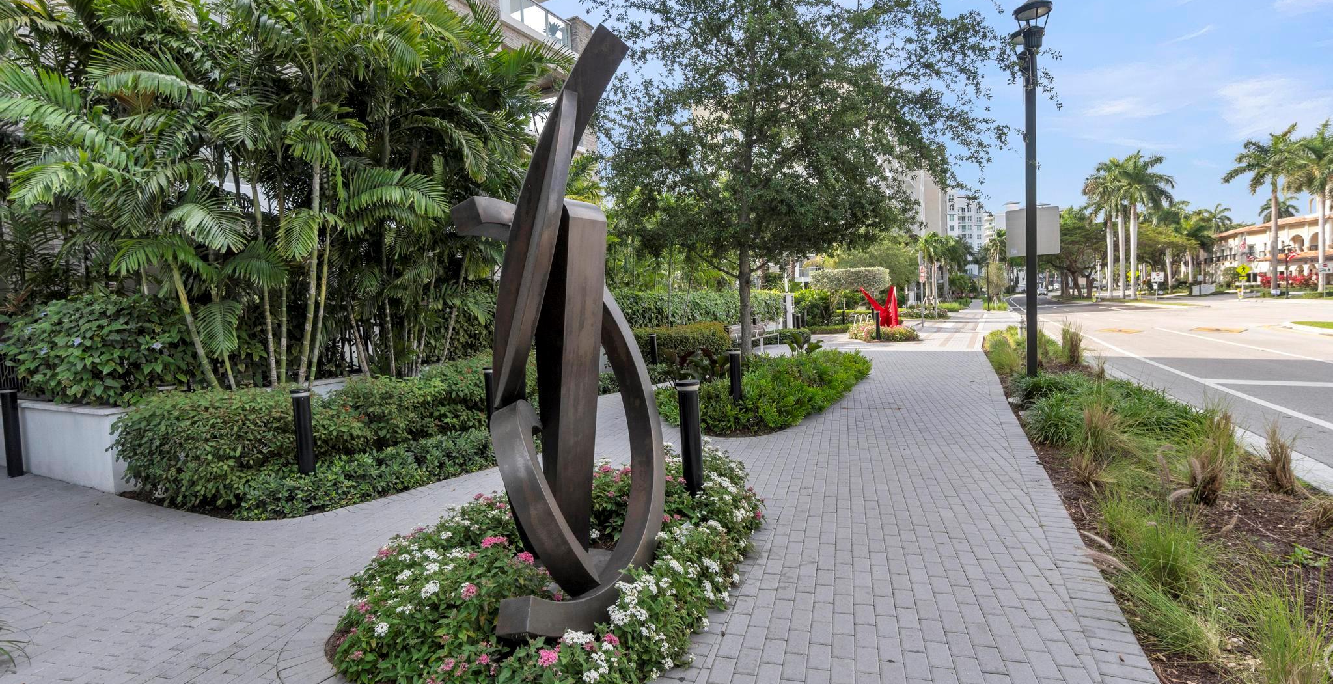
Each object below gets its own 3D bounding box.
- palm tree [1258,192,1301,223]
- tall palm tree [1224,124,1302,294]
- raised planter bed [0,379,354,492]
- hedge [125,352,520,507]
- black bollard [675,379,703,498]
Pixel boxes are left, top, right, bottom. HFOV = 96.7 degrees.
[{"bbox_3d":[90.817,-14.937,87.622,4.700,14.000,4.700,0,4,45],"label":"palm tree"},{"bbox_3d":[61.991,-13.650,61.332,6.200,17.295,6.200,-6,4,-45],"label":"tall palm tree"},{"bbox_3d":[-6.622,1.103,7.982,2.950,0.870,3.000,-2,3,18],"label":"raised planter bed"},{"bbox_3d":[-3.478,0.913,6.973,2.200,1.000,4.200,-1,4,32],"label":"hedge"},{"bbox_3d":[0.192,0.810,4.355,0.180,1.037,0.180,-3,3,2],"label":"black bollard"}]

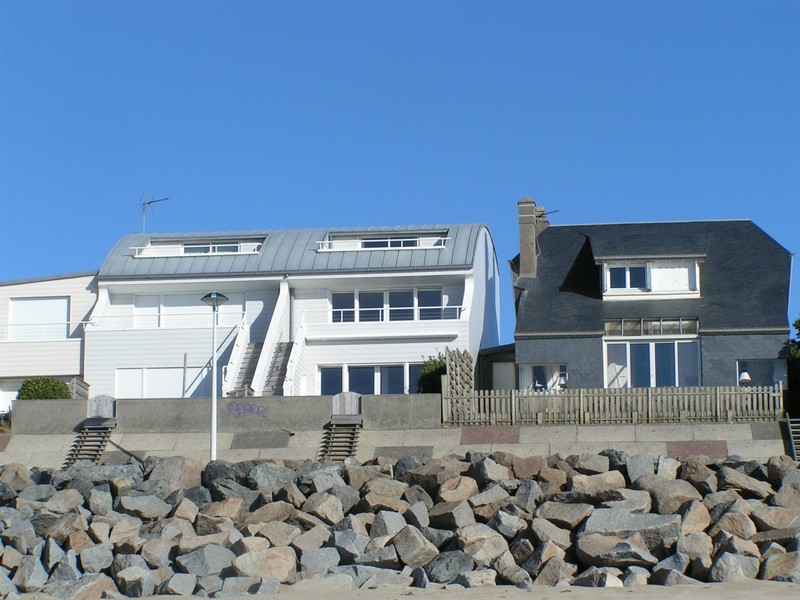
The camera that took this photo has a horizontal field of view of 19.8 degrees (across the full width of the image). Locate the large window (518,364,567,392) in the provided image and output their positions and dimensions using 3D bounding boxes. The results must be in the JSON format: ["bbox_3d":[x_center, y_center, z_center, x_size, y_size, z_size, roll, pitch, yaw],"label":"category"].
[{"bbox_3d":[5.105,2.857,81.416,1.799,1.200,0.150,-1,-7,7],"label":"large window"}]

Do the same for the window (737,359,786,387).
[{"bbox_3d":[12.757,2.618,80.422,1.807,1.200,0.150,-1,-7,7],"label":"window"}]

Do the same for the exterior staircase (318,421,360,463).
[{"bbox_3d":[-2.002,4.577,73.777,1.000,1.800,2.700,-1,-7,5],"label":"exterior staircase"}]

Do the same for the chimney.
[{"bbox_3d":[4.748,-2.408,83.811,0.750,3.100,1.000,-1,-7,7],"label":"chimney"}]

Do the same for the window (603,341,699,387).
[{"bbox_3d":[8.934,2.399,80.960,3.347,2.050,0.150,-1,-7,7],"label":"window"}]

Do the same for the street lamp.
[{"bbox_3d":[-5.665,2.647,70.179,0.850,5.800,0.850,-1,-7,5],"label":"street lamp"}]

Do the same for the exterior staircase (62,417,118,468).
[{"bbox_3d":[-10.014,4.669,74.327,1.000,1.950,3.000,-1,-7,5],"label":"exterior staircase"}]

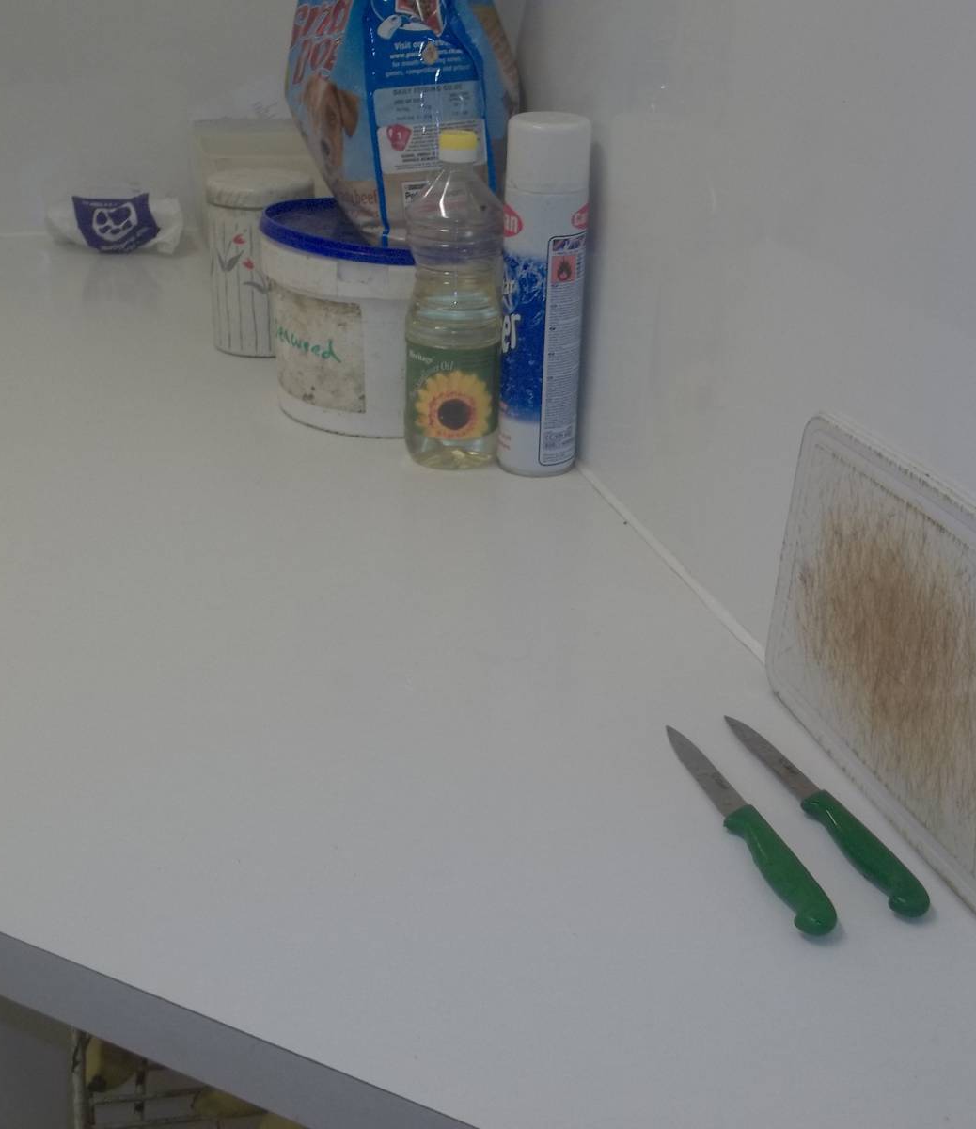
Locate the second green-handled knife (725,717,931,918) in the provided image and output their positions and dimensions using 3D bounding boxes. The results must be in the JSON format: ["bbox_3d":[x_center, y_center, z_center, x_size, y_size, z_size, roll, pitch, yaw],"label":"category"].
[{"bbox_3d":[0.168,0.123,0.741,0.025,0.017,0.193,-7,26,-18],"label":"second green-handled knife"}]

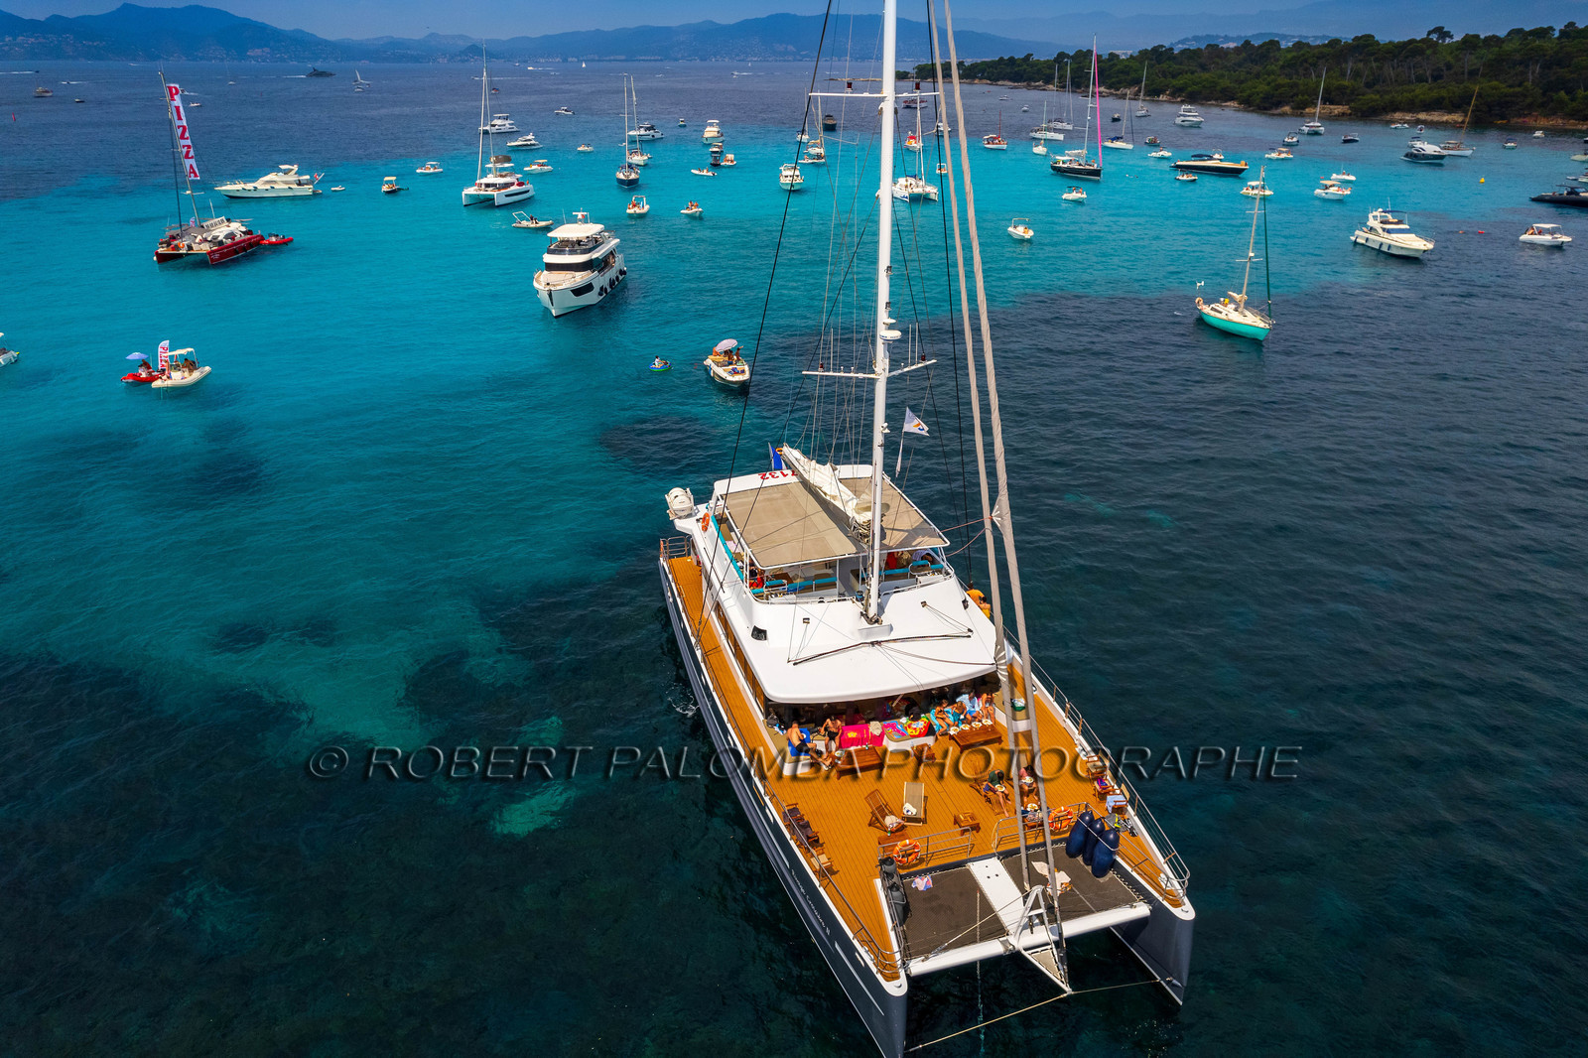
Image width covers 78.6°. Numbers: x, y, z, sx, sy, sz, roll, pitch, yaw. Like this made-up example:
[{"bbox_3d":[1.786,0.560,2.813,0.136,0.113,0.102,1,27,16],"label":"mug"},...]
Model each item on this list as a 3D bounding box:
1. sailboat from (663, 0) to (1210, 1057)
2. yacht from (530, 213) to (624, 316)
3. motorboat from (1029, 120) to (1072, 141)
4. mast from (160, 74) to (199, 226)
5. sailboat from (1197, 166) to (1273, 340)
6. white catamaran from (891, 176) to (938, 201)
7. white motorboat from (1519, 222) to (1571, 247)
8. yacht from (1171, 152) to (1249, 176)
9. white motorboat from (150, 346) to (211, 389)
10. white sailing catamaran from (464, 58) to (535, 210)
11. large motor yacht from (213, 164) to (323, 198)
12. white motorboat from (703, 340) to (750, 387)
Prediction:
[{"bbox_3d":[2.919,-6.175,27.471,11.500,31.300,25.200,-7,27,-14],"label":"sailboat"},{"bbox_3d":[-22.650,-28.683,101.543,5.700,8.200,20.600,1,26,3],"label":"yacht"},{"bbox_3d":[79.600,-124.693,304.598,3.900,4.200,12.600,-21,33,-37],"label":"motorboat"},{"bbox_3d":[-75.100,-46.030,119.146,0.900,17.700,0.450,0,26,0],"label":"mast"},{"bbox_3d":[42.440,-25.879,90.251,3.500,14.700,10.200,-5,26,-11],"label":"sailboat"},{"bbox_3d":[20.900,-61.716,174.877,6.700,3.800,12.200,-8,27,-16],"label":"white catamaran"},{"bbox_3d":[101.400,-39.923,131.321,5.700,2.500,2.300,8,27,17],"label":"white motorboat"},{"bbox_3d":[94.679,-82.955,220.012,4.700,4.000,18.200,-23,34,-39],"label":"yacht"},{"bbox_3d":[-49.086,-12.711,77.157,4.500,2.450,2.100,-10,28,-20],"label":"white motorboat"},{"bbox_3d":[-53.606,-70.000,171.021,7.500,23.500,14.800,4,26,8],"label":"white sailing catamaran"},{"bbox_3d":[-95.200,-63.220,176.149,16.300,5.400,4.600,-9,27,-19],"label":"large motor yacht"},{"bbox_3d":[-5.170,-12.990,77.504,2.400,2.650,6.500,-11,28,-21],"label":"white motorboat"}]

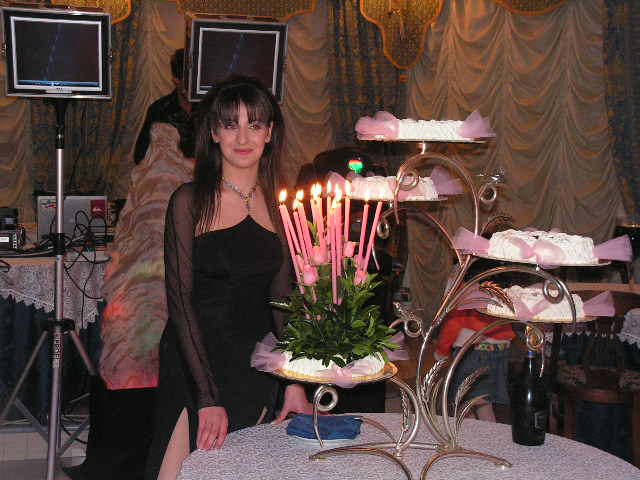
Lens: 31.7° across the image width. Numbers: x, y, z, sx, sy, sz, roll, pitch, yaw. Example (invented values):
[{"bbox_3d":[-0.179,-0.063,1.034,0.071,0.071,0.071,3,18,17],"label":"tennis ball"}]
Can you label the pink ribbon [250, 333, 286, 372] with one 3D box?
[{"bbox_3d":[-0.132,0.287,2.880,0.090,0.098,0.090,4,6,19],"label":"pink ribbon"}]

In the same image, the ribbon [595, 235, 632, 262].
[{"bbox_3d":[0.695,0.020,2.670,0.085,0.066,0.080,0,6,-19],"label":"ribbon"}]

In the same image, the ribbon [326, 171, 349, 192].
[{"bbox_3d":[0.048,-0.159,3.150,0.075,0.070,0.075,4,6,19],"label":"ribbon"}]

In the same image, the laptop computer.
[{"bbox_3d":[-1.263,-0.114,5.869,0.337,0.245,0.290,1,6,-6],"label":"laptop computer"}]

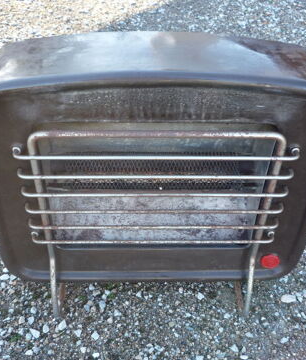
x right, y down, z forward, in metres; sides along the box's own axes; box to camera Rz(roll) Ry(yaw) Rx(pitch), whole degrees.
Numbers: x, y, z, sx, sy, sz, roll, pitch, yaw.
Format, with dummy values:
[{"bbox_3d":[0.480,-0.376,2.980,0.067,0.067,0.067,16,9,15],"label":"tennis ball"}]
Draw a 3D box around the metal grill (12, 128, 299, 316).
[{"bbox_3d":[0.005,0.096,0.762,0.447,0.439,0.065,1,36,0],"label":"metal grill"}]

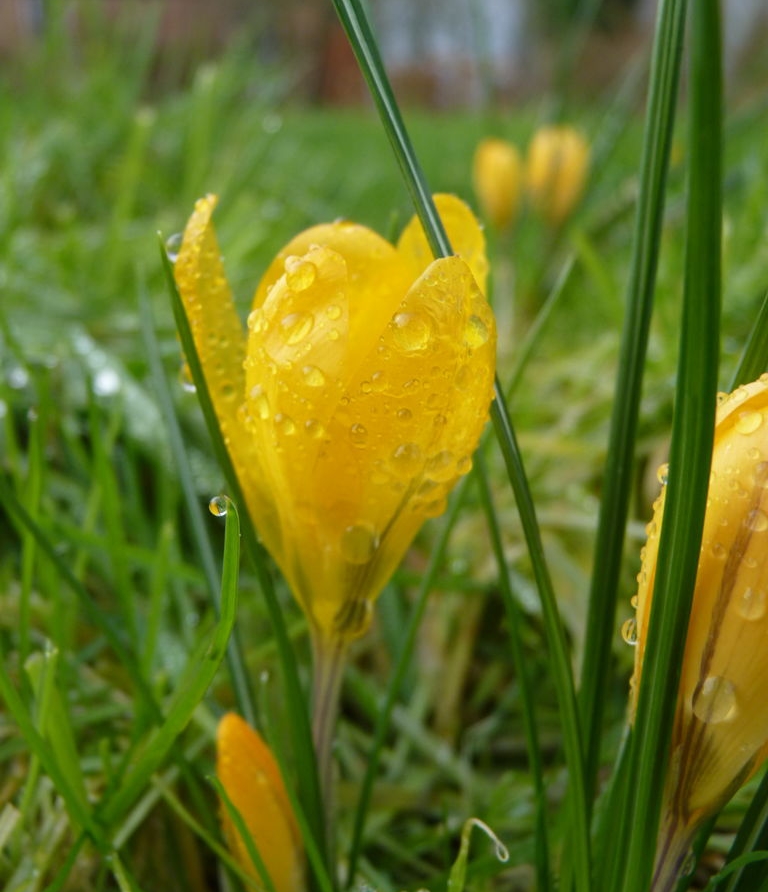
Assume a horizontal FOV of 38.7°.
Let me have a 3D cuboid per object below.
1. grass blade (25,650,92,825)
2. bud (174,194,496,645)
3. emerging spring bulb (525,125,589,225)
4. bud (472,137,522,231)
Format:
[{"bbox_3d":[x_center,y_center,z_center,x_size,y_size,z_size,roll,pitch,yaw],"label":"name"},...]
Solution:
[{"bbox_3d":[-0.043,0.038,0.143,0.005,0.024,0.004,-9,18,0],"label":"grass blade"},{"bbox_3d":[-0.005,-0.001,0.114,0.032,0.047,0.031,0,18,0],"label":"bud"},{"bbox_3d":[0.063,-0.099,0.400,0.021,0.034,0.020,4,18,0],"label":"emerging spring bulb"},{"bbox_3d":[0.042,-0.096,0.400,0.017,0.032,0.017,0,18,0],"label":"bud"}]

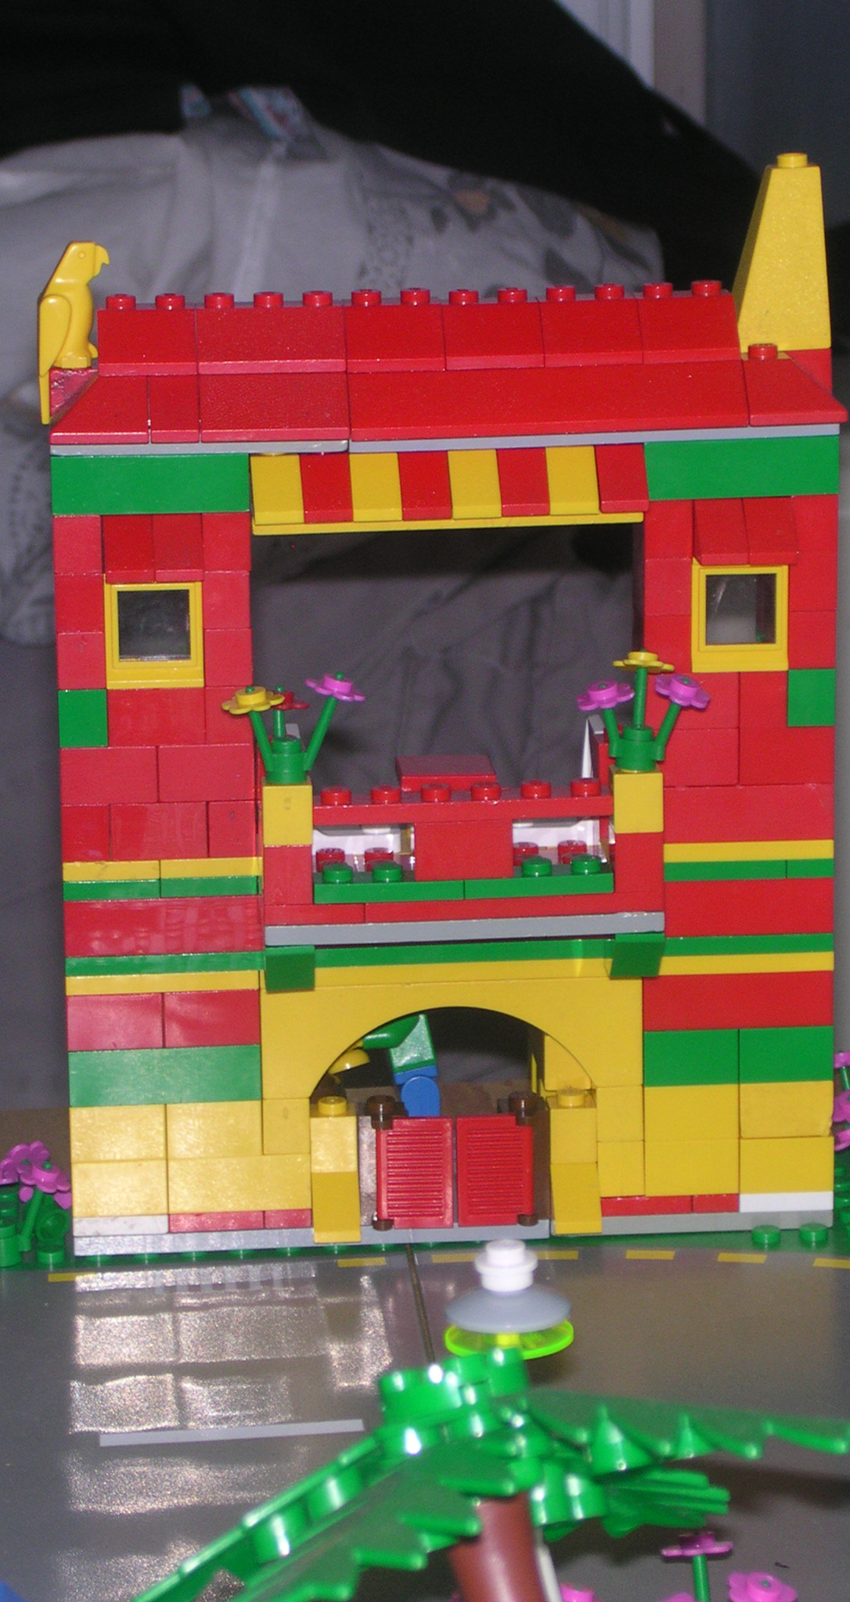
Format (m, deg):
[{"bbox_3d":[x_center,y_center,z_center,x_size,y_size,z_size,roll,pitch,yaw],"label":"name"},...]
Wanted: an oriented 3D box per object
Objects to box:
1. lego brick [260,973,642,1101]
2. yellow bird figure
[{"bbox_3d":[0.004,0.039,0.860,0.064,0.020,0.008,-2,12,-5],"label":"lego brick"},{"bbox_3d":[-0.057,-0.077,0.839,0.012,0.029,0.008,-2,12,-5],"label":"yellow bird figure"}]

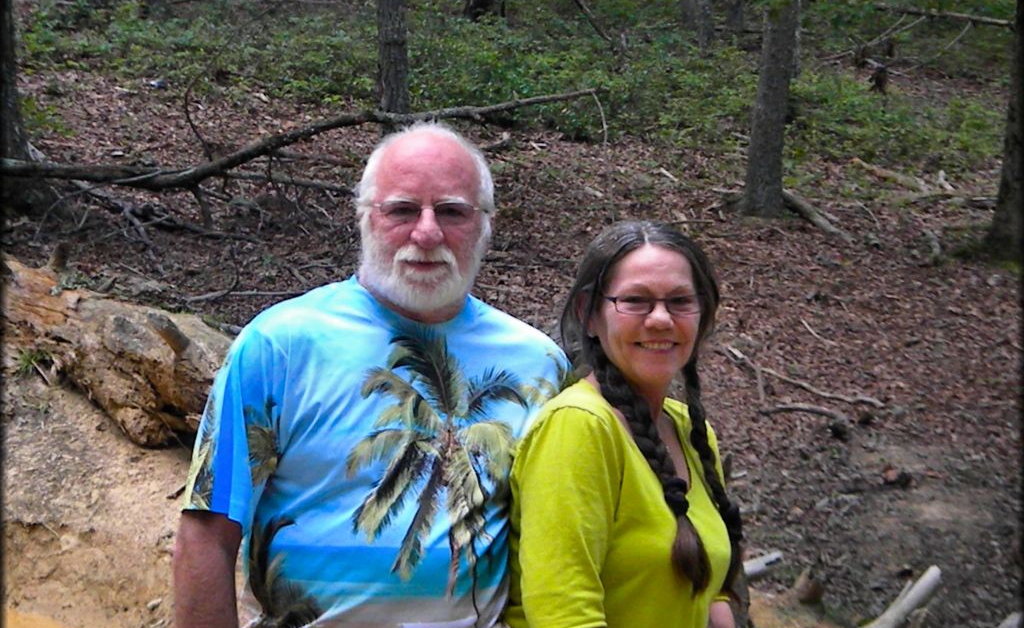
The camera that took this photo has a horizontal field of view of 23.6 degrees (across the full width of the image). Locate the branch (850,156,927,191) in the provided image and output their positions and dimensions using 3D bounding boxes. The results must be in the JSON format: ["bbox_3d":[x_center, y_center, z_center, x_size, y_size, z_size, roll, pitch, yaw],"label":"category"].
[{"bbox_3d":[2.142,-0.795,13.918,0.108,0.060,1.403,-2,11,-9],"label":"branch"}]

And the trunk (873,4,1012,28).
[{"bbox_3d":[3.850,-2.679,22.000,1.248,0.087,0.073,8,11,0],"label":"trunk"}]

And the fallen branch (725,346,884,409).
[{"bbox_3d":[0.938,0.223,8.558,0.201,0.035,1.049,-5,12,-24],"label":"fallen branch"}]

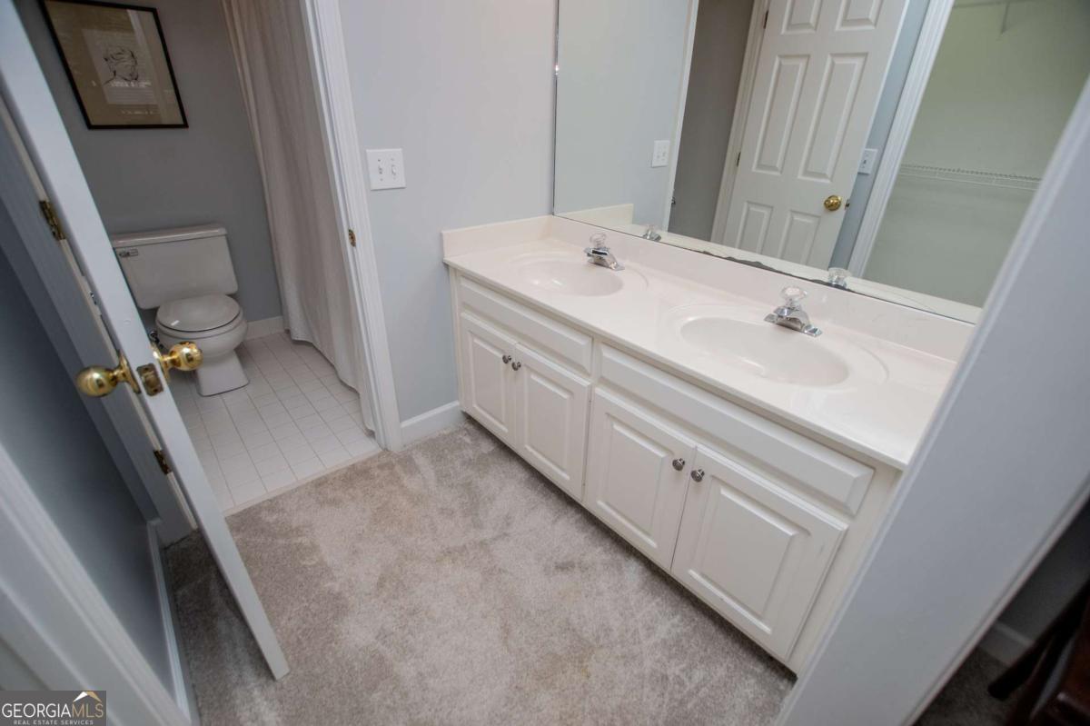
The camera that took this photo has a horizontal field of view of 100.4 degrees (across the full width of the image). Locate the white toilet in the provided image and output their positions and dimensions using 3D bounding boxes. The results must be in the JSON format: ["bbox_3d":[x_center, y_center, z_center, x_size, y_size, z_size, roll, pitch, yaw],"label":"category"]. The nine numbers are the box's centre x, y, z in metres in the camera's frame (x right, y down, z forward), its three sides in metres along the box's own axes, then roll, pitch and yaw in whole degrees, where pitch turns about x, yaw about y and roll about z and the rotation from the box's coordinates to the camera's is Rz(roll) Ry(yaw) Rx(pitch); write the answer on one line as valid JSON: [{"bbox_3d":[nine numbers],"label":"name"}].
[{"bbox_3d":[-1.754,-0.254,2.299,0.500,0.712,0.690,-22,37,-37],"label":"white toilet"}]

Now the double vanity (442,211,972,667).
[{"bbox_3d":[0.323,0.099,1.604,0.574,0.887,1.540,-22,37,-37],"label":"double vanity"}]

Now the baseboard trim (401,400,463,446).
[{"bbox_3d":[-0.502,0.266,2.043,0.315,0.115,0.015,-22,37,-37],"label":"baseboard trim"}]

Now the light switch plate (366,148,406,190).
[{"bbox_3d":[-0.518,-0.636,1.489,0.121,0.124,0.008,-22,37,-37],"label":"light switch plate"}]

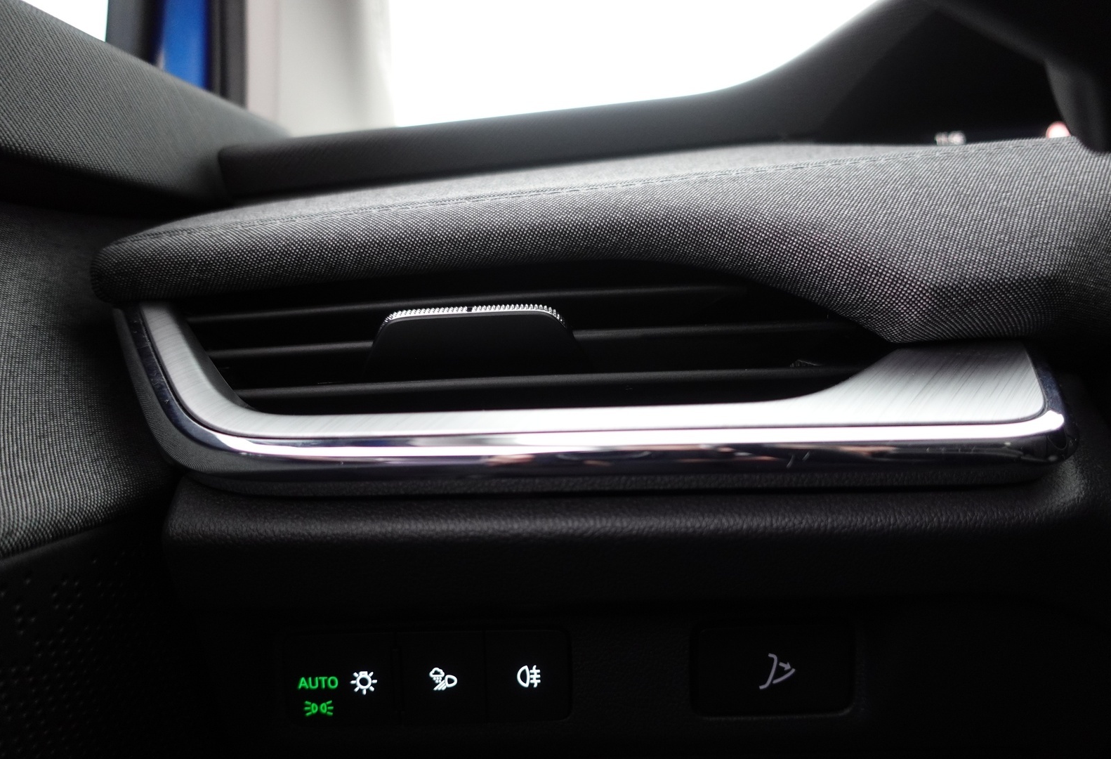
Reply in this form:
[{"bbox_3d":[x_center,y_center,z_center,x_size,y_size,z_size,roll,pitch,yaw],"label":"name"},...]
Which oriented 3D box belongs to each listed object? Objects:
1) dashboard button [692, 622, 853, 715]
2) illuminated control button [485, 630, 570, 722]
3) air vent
[{"bbox_3d":[0.060,0.081,0.213,0.042,0.024,0.009,-2,6,1],"label":"dashboard button"},{"bbox_3d":[-0.008,0.083,0.214,0.023,0.024,0.009,-2,6,1],"label":"illuminated control button"},{"bbox_3d":[-0.009,-0.011,0.217,0.190,0.039,0.030,-1,6,7],"label":"air vent"}]

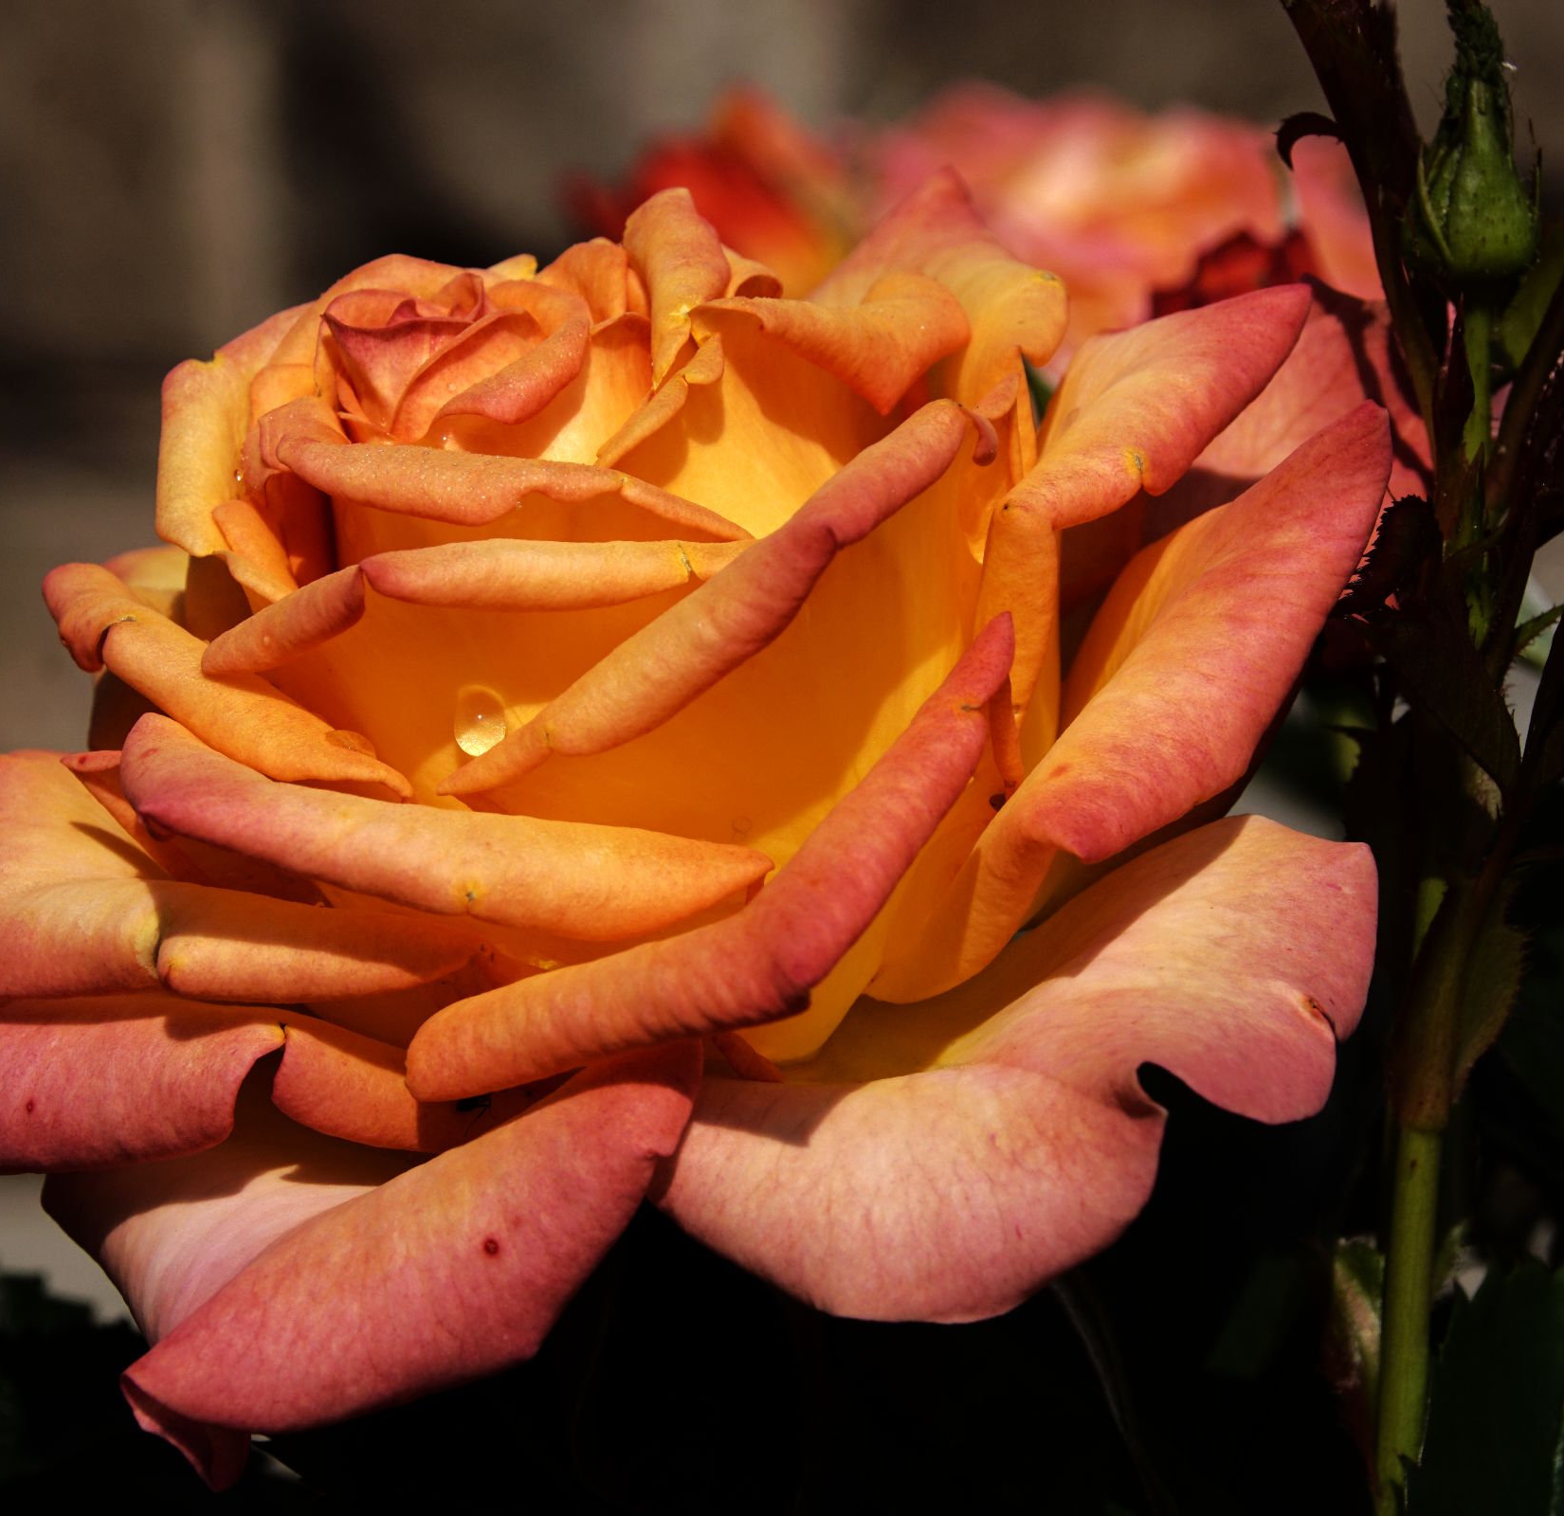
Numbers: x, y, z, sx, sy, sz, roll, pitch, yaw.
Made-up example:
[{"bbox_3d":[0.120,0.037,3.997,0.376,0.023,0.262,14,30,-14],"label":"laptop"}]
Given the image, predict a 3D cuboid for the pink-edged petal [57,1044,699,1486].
[{"bbox_3d":[-0.028,0.035,0.582,0.040,0.024,0.022,3,12,12],"label":"pink-edged petal"}]

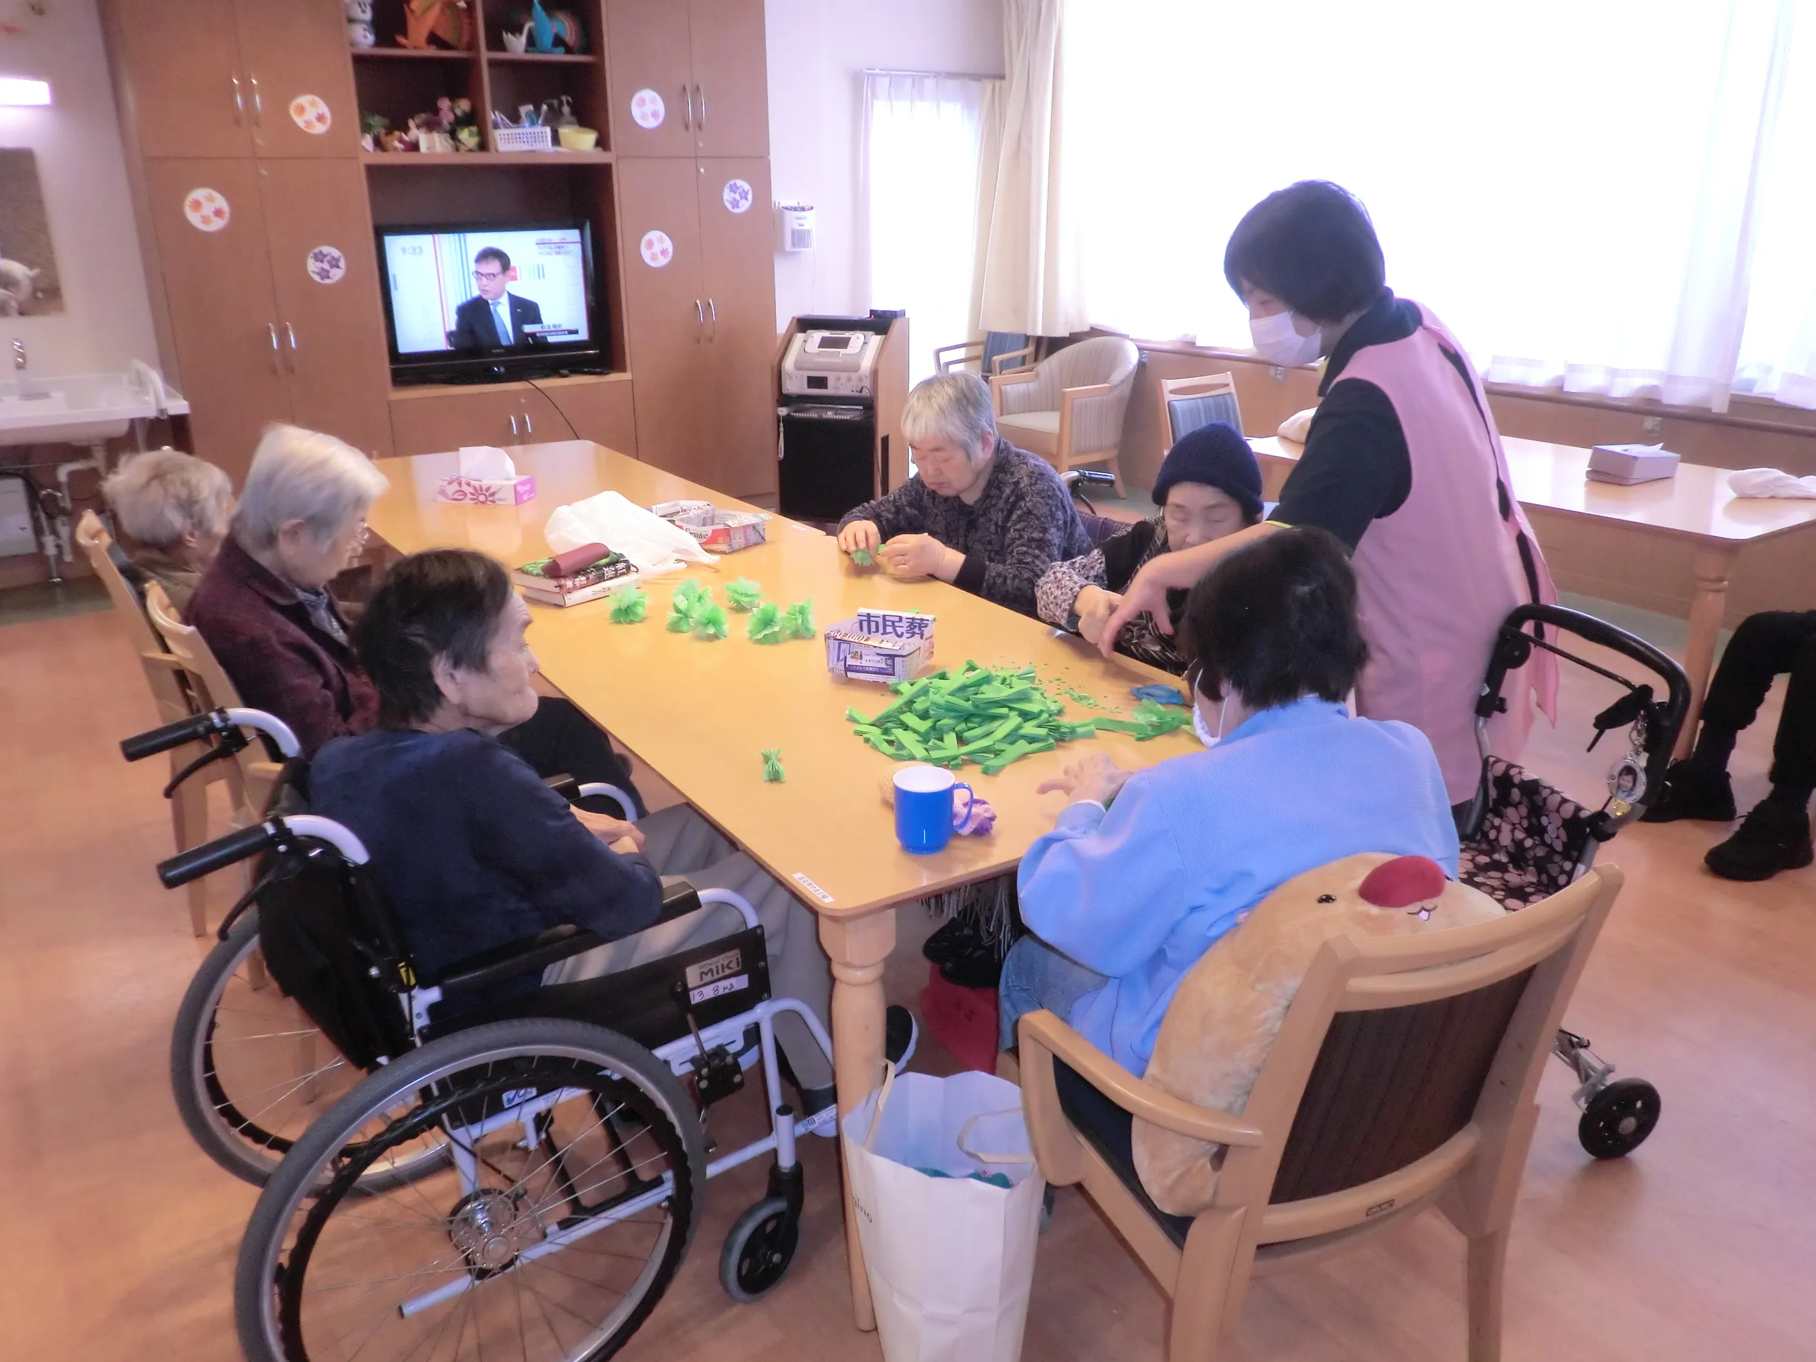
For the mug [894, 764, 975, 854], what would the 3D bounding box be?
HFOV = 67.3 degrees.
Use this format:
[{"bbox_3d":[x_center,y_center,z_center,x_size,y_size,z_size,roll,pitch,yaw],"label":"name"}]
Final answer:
[{"bbox_3d":[0.032,0.160,1.659,0.098,0.088,0.076,0,19,0],"label":"mug"}]

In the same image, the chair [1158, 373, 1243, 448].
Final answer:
[{"bbox_3d":[1.387,-0.872,5.828,0.470,0.790,0.560,-14,23,-33],"label":"chair"}]

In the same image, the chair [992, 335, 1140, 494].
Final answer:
[{"bbox_3d":[0.879,-1.448,7.472,0.650,0.810,0.650,-15,24,-36],"label":"chair"}]

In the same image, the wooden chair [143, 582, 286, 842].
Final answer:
[{"bbox_3d":[-0.948,0.222,2.424,0.560,0.830,0.550,-13,23,-33],"label":"wooden chair"}]

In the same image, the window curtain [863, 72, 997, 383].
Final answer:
[{"bbox_3d":[0.135,-2.072,7.142,0.840,1.980,0.120,-12,22,-30],"label":"window curtain"}]

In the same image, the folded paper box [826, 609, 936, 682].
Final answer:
[{"bbox_3d":[-0.045,-0.061,2.314,0.165,0.075,0.140,8,21,21],"label":"folded paper box"}]

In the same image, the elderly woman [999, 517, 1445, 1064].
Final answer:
[{"bbox_3d":[0.386,0.364,1.796,0.500,1.110,0.680,-12,22,-30],"label":"elderly woman"}]

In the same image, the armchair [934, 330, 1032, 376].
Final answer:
[{"bbox_3d":[0.509,-1.782,8.457,0.540,0.800,0.560,15,25,38],"label":"armchair"}]

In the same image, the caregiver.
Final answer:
[{"bbox_3d":[0.736,-0.075,2.413,0.750,1.530,0.480,7,20,20],"label":"caregiver"}]

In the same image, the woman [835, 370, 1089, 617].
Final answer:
[{"bbox_3d":[0.097,-0.164,3.104,0.720,1.060,0.520,-14,24,-35],"label":"woman"}]

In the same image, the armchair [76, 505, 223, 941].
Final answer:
[{"bbox_3d":[-1.375,0.035,2.962,0.560,0.830,0.550,-12,22,-30],"label":"armchair"}]

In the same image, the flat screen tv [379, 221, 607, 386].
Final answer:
[{"bbox_3d":[-1.751,-1.599,5.772,0.905,0.640,0.240,-13,23,-33],"label":"flat screen tv"}]

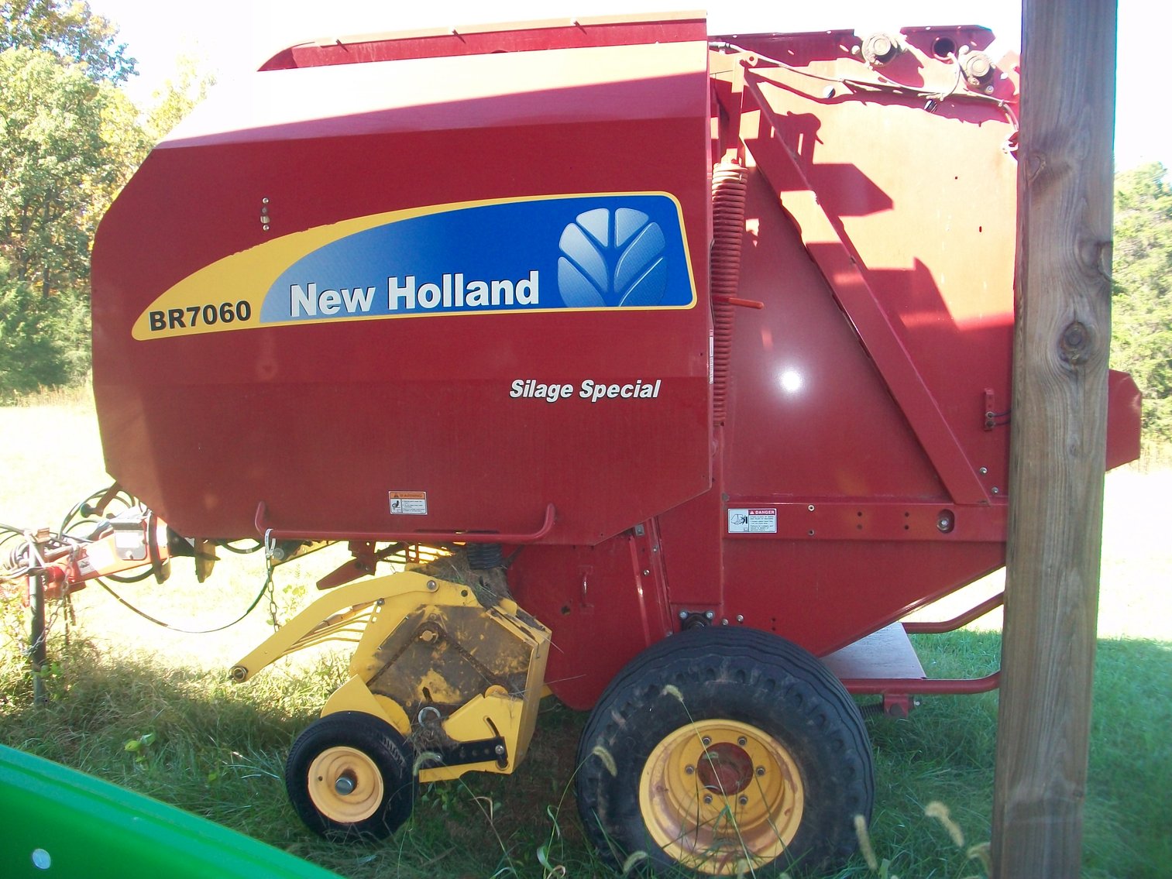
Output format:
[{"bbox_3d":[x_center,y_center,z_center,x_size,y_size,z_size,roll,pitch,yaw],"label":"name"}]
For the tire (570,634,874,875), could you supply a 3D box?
[{"bbox_3d":[0.390,0.940,3.228,0.819,0.819,0.345,0,8,10],"label":"tire"}]

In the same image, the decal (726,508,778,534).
[{"bbox_3d":[0.490,0.240,3.387,0.141,0.073,0.002,0,8,10],"label":"decal"}]

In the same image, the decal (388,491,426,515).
[{"bbox_3d":[-0.515,0.185,3.336,0.113,0.071,0.002,0,14,10],"label":"decal"}]

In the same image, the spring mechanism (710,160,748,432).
[{"bbox_3d":[0.373,-0.396,3.214,0.097,0.733,0.097,5,9,9],"label":"spring mechanism"}]

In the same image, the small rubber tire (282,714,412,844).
[{"bbox_3d":[-0.683,0.989,3.372,0.390,0.390,0.122,0,8,10],"label":"small rubber tire"}]

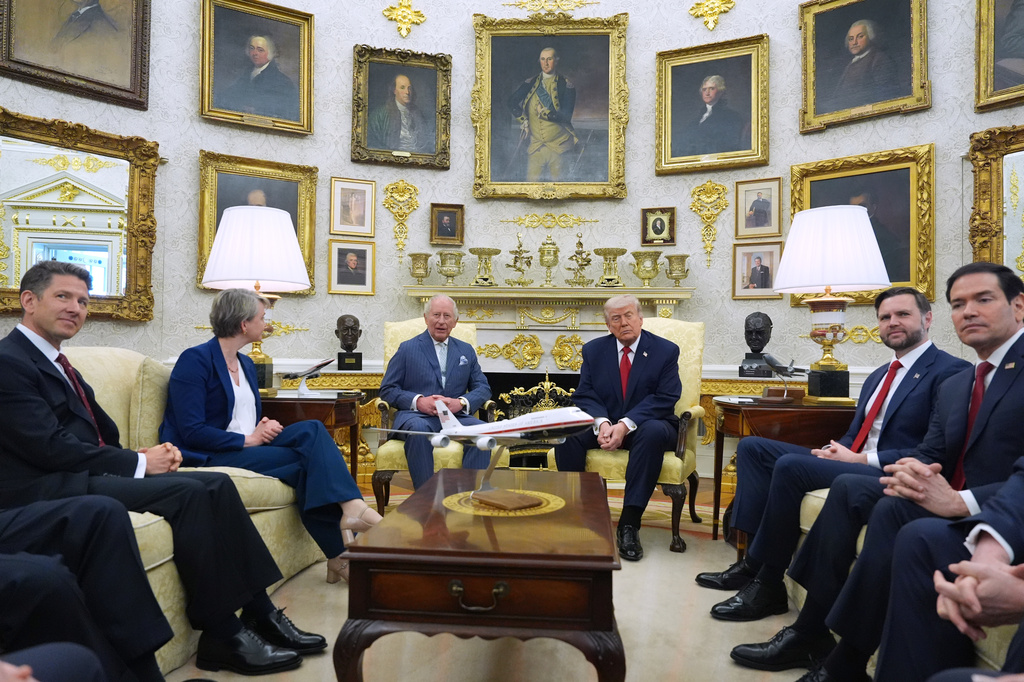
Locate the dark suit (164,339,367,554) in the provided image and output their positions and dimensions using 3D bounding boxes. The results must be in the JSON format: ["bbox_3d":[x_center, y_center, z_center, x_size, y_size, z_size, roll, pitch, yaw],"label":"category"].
[{"bbox_3d":[-1.080,0.439,2.870,0.850,0.920,0.500,0,-1,21],"label":"dark suit"}]

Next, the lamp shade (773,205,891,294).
[{"bbox_3d":[1.584,-0.453,3.400,0.540,0.390,0.540,1,-1,4],"label":"lamp shade"}]

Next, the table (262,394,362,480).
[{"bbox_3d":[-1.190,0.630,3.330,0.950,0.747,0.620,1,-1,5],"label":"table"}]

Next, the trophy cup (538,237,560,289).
[{"bbox_3d":[0.291,-0.607,5.300,0.165,0.410,0.165,1,-1,5],"label":"trophy cup"}]

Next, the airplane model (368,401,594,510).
[{"bbox_3d":[-0.035,0.319,1.995,0.706,0.307,0.798,1,-1,-37],"label":"airplane model"}]

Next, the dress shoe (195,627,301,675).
[{"bbox_3d":[-0.793,0.930,2.065,0.314,0.122,0.112,1,-1,-1],"label":"dress shoe"}]

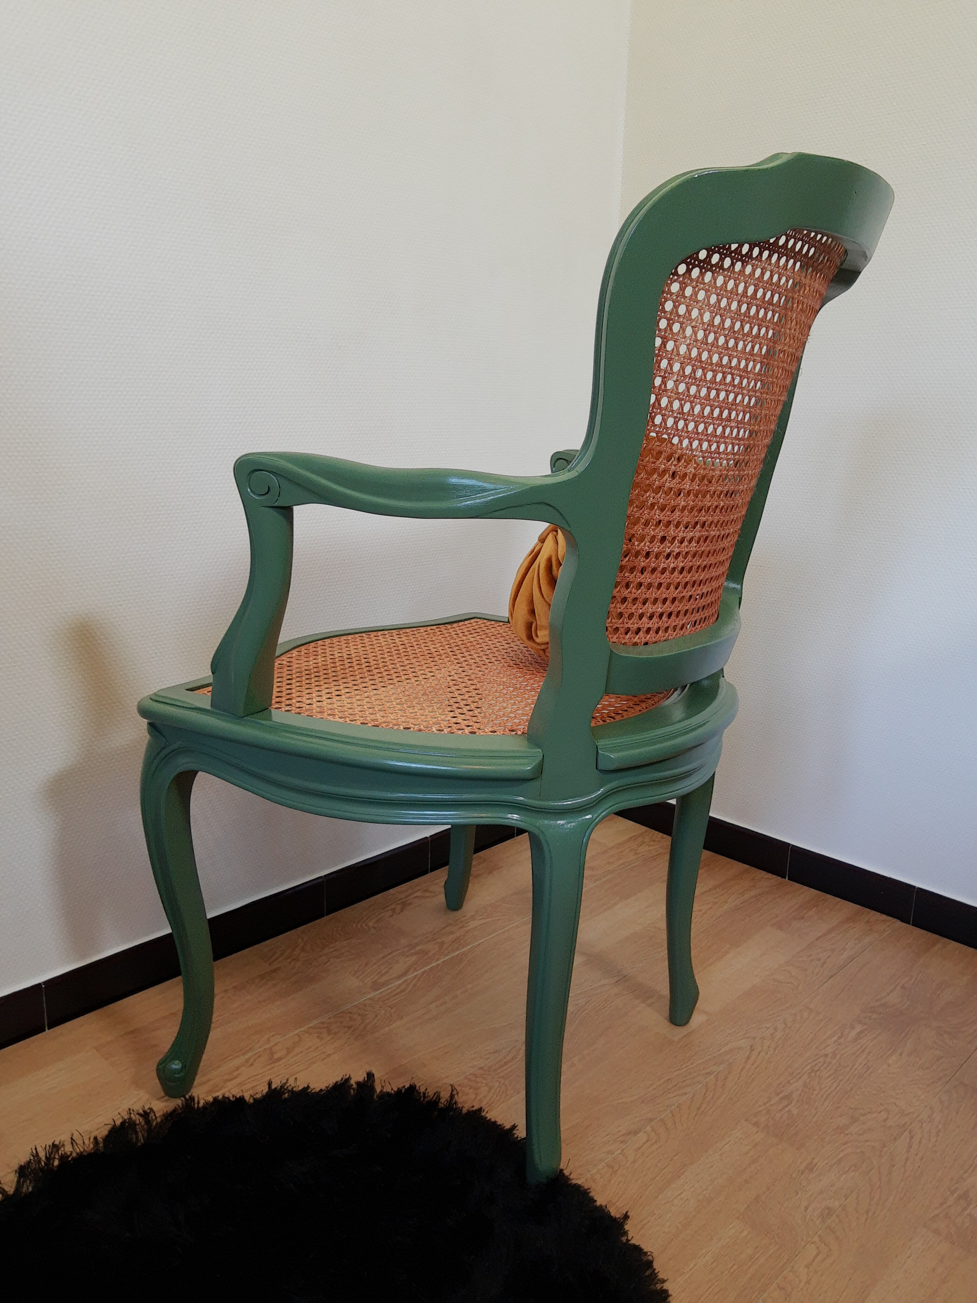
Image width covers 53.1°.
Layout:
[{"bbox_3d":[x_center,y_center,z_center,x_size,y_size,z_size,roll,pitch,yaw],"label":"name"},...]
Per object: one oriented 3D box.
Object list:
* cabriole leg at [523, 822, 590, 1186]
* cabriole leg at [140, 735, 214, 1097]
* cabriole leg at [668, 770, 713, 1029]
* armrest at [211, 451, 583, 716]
[{"bbox_3d":[0.058,0.329,0.912,0.060,0.378,0.060,-2,14,-11],"label":"cabriole leg"},{"bbox_3d":[-0.323,0.279,1.022,0.068,0.410,0.056,-2,14,-11],"label":"cabriole leg"},{"bbox_3d":[0.237,0.280,1.167,0.056,0.360,0.052,-2,14,-11],"label":"cabriole leg"},{"bbox_3d":[-0.112,-0.038,0.816,0.365,0.246,0.100,8,15,26],"label":"armrest"}]

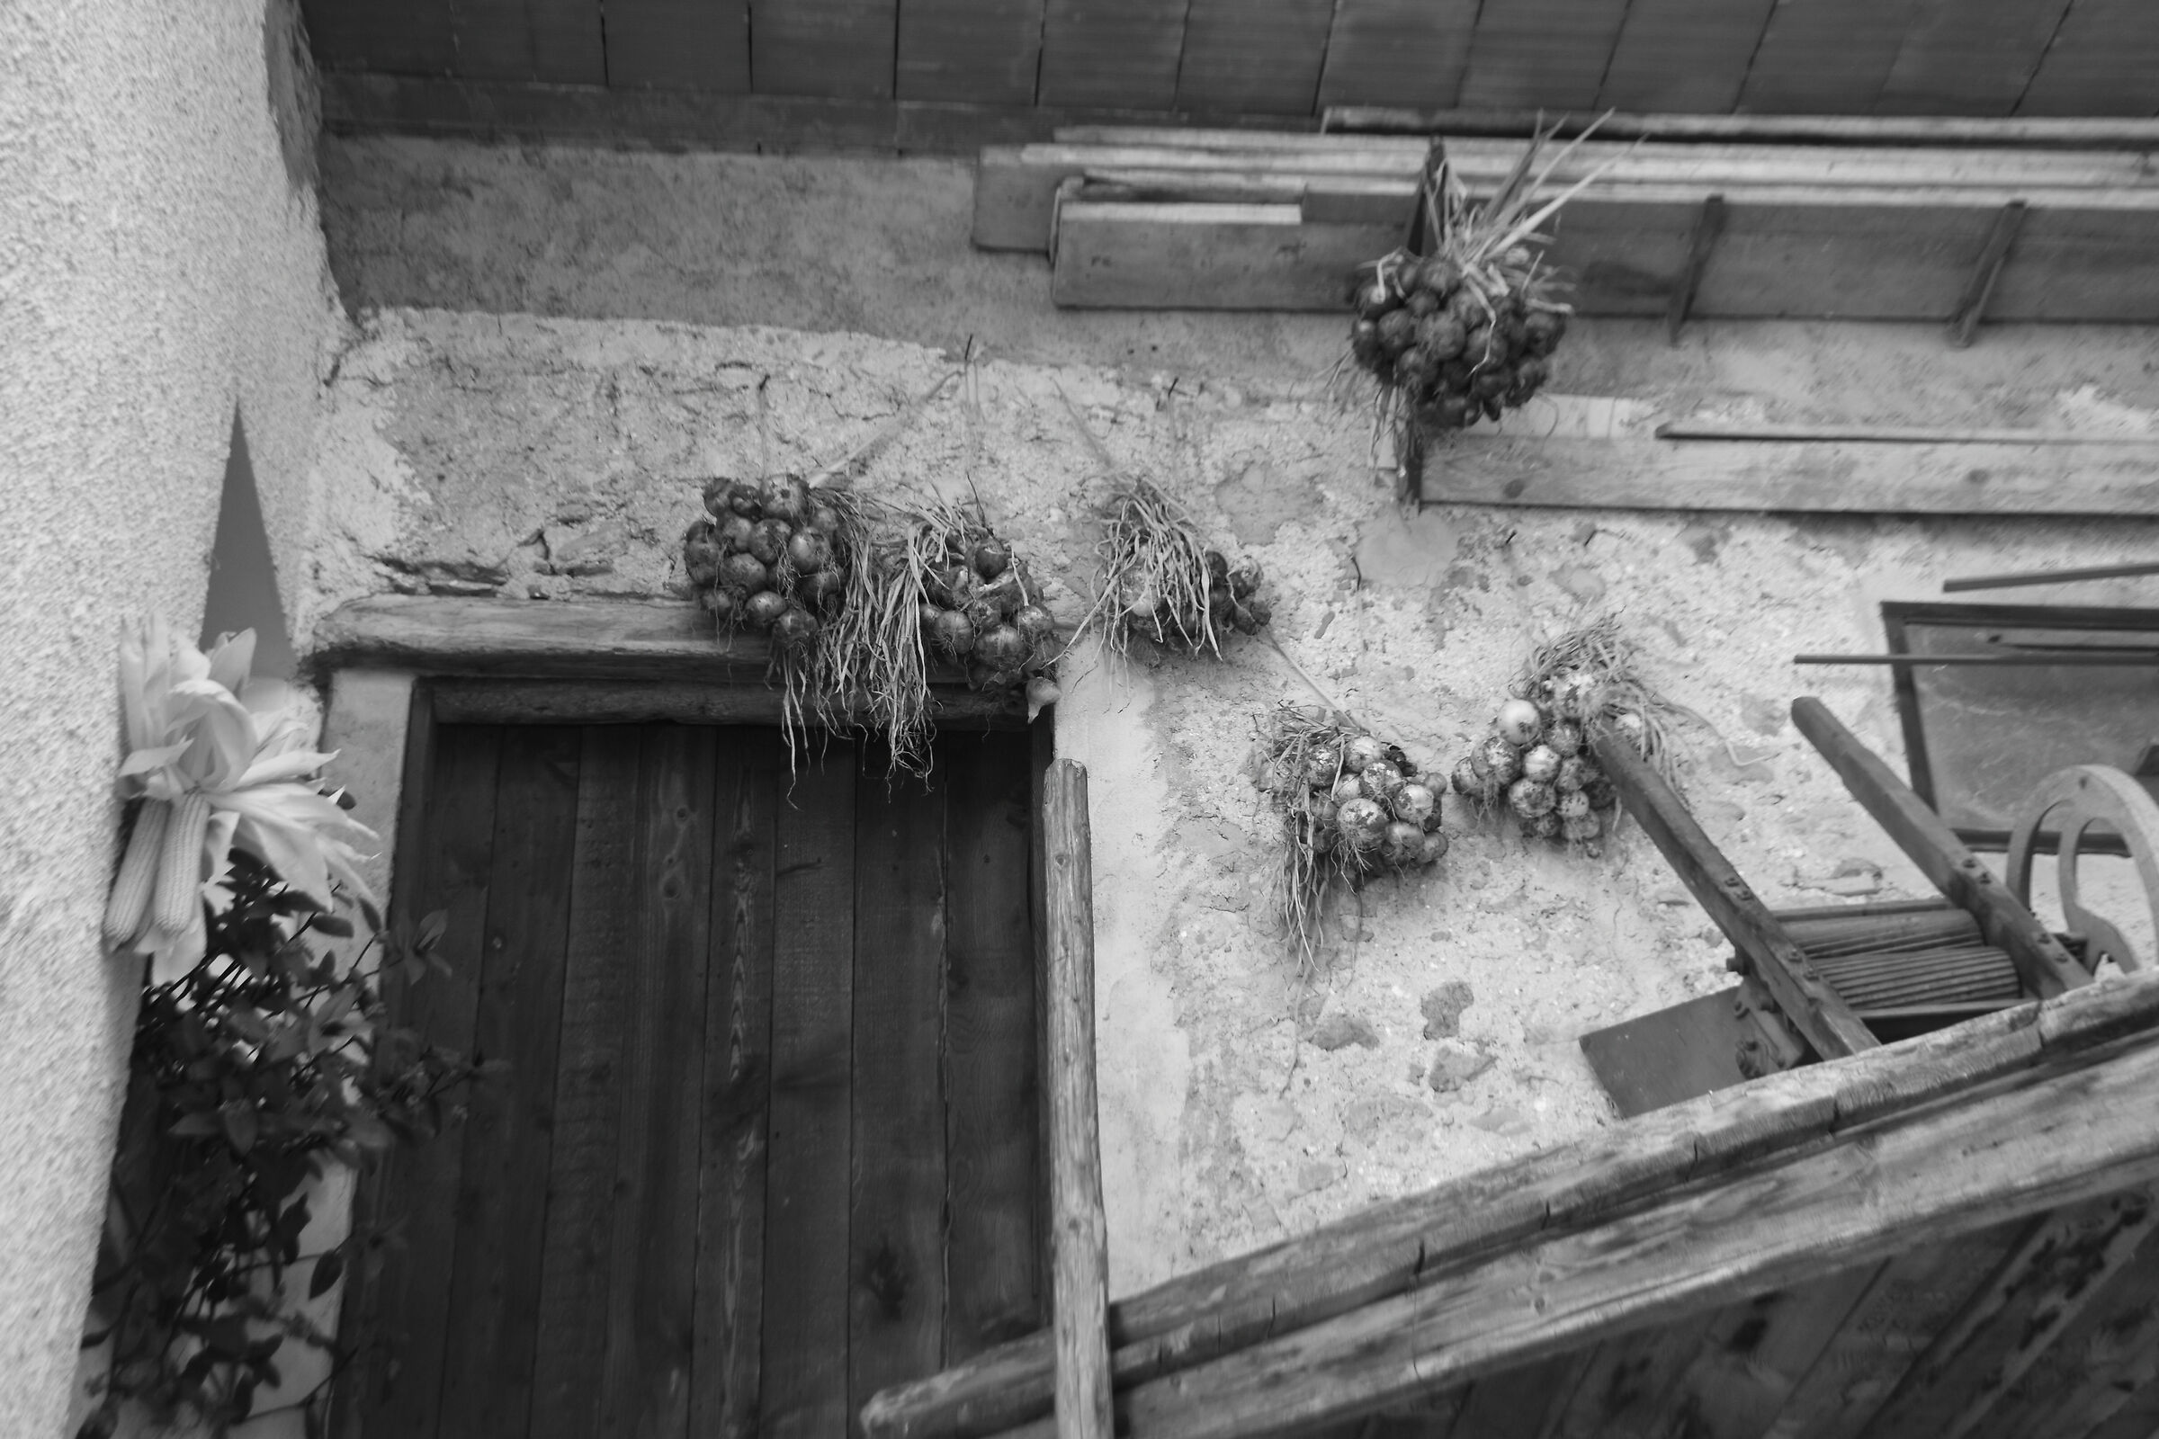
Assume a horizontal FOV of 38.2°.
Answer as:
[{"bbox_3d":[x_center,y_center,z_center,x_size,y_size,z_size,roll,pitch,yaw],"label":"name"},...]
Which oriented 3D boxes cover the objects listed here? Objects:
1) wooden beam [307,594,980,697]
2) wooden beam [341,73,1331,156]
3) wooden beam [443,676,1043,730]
[{"bbox_3d":[-0.600,-0.105,4.825,1.117,0.115,0.125,1,-33,-4],"label":"wooden beam"},{"bbox_3d":[-0.443,-1.020,5.359,1.682,0.105,0.060,1,-33,-4],"label":"wooden beam"},{"bbox_3d":[-0.538,-0.011,4.815,0.908,0.075,0.065,1,-33,-4],"label":"wooden beam"}]

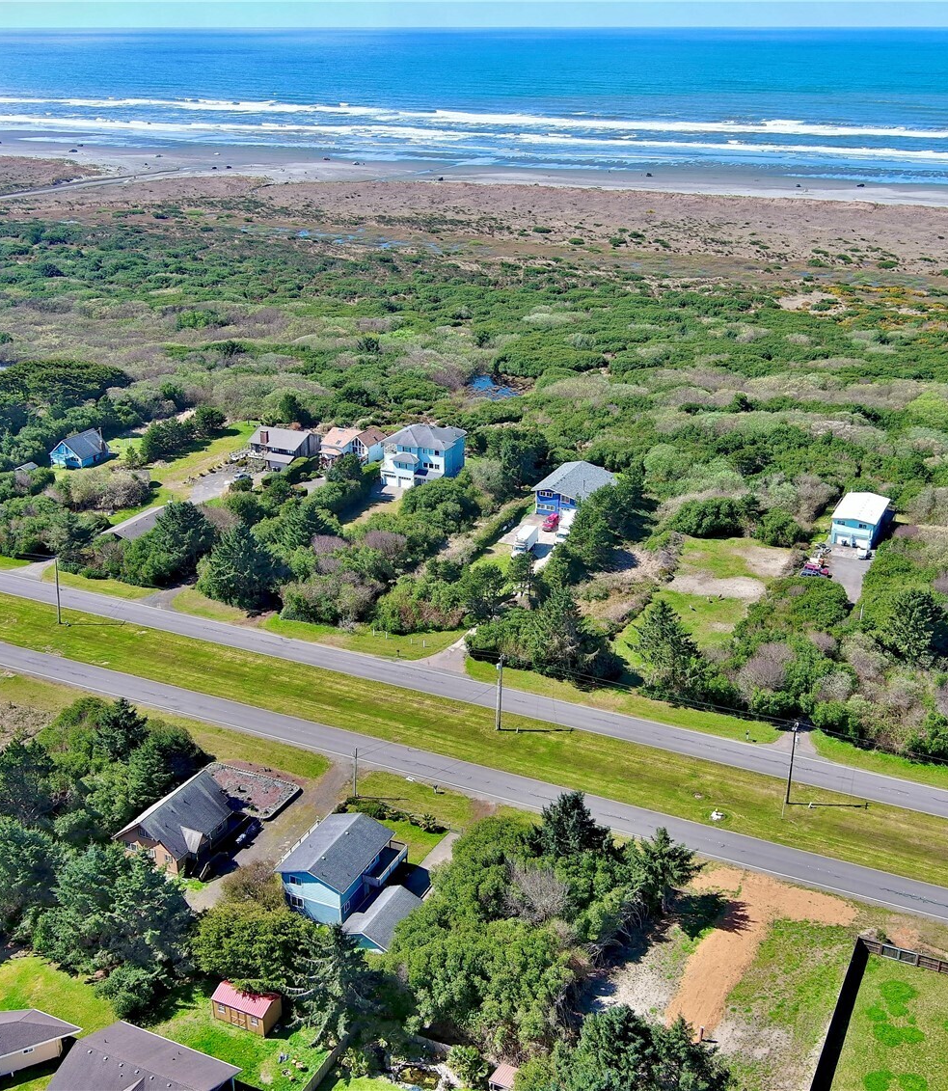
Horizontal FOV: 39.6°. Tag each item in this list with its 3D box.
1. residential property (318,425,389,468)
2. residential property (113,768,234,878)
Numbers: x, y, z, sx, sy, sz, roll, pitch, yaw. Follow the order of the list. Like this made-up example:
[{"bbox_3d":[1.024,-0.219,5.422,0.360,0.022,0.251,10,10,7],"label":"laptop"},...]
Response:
[{"bbox_3d":[-27.427,-23.164,302.726,13.000,7.000,10.500,10,24,23],"label":"residential property"},{"bbox_3d":[-36.844,33.809,162.932,9.800,6.400,12.200,10,24,24],"label":"residential property"}]

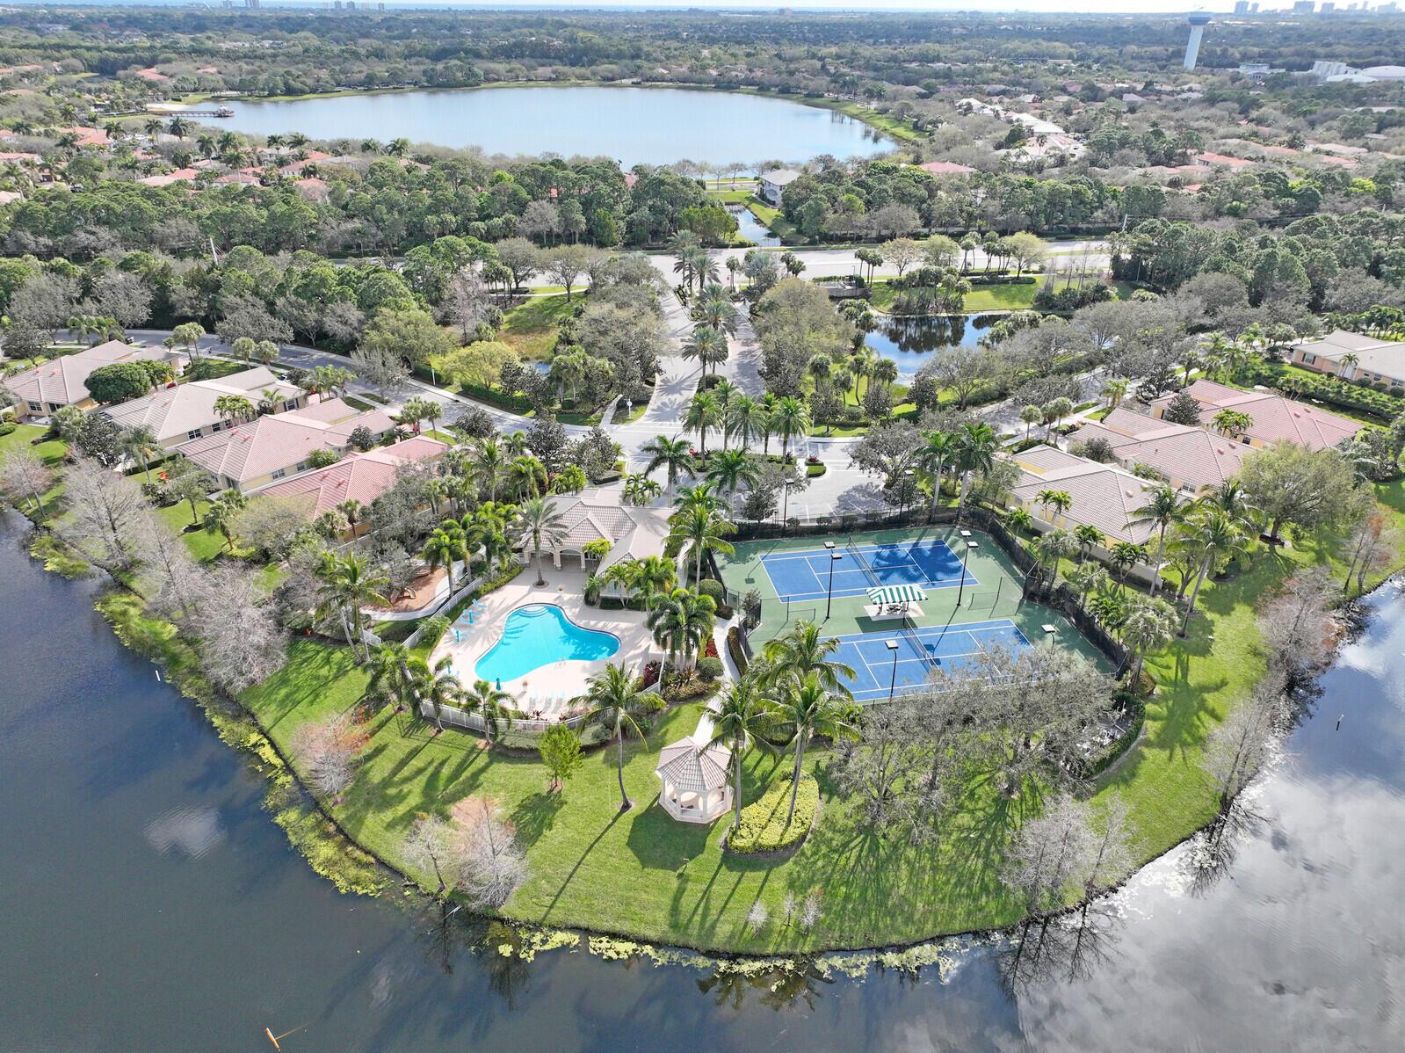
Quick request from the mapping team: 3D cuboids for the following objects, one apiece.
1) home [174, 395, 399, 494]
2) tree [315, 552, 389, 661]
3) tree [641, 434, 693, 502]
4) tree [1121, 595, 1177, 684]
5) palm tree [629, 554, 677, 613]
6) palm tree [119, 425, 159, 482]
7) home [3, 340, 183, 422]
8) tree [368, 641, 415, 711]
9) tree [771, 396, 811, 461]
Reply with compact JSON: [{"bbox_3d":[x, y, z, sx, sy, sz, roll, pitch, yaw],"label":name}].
[{"bbox_3d":[-61.108,-13.690,143.310,16.800,6.700,25.600,19,33,31],"label":"home"},{"bbox_3d":[-34.206,8.169,96.644,7.160,12.550,7.160,0,28,0],"label":"tree"},{"bbox_3d":[-4.446,-6.960,127.748,6.400,10.300,6.400,-1,28,-2],"label":"tree"},{"bbox_3d":[42.704,11.073,95.097,5.350,10.070,5.350,0,28,0],"label":"tree"},{"bbox_3d":[-5.291,7.151,103.375,5.000,8.600,5.000,1,28,0],"label":"palm tree"},{"bbox_3d":[-76.497,-9.675,133.446,5.700,8.450,5.700,-16,32,-28],"label":"palm tree"},{"bbox_3d":[-104.324,-26.675,166.903,16.600,6.700,24.700,9,29,16],"label":"home"},{"bbox_3d":[-28.926,14.175,91.428,4.500,7.280,4.400,1,28,0],"label":"tree"},{"bbox_3d":[12.483,-13.307,139.756,5.909,10.554,5.909,1,28,0],"label":"tree"}]

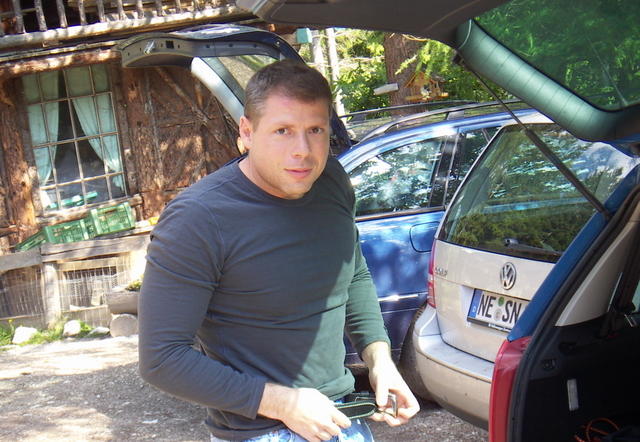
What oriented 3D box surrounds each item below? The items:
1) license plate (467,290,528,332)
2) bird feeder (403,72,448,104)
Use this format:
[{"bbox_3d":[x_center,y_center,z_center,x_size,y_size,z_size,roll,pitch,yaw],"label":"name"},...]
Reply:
[{"bbox_3d":[0.687,0.333,5.078,0.020,0.122,0.525,16,-2,-28],"label":"license plate"},{"bbox_3d":[0.972,-1.219,13.000,0.310,0.285,0.290,0,8,28],"label":"bird feeder"}]

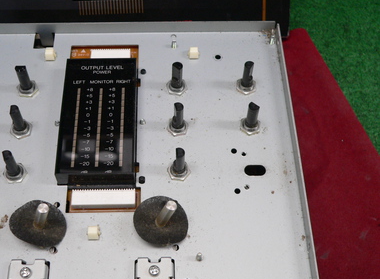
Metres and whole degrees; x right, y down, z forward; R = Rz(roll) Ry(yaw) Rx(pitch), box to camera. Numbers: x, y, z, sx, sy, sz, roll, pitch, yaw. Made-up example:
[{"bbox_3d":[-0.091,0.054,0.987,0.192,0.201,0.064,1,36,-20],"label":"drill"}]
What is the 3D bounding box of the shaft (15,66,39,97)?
[{"bbox_3d":[-0.096,-0.035,0.313,0.012,0.021,0.012,-1,59,-2],"label":"shaft"}]

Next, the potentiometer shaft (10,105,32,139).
[{"bbox_3d":[-0.096,-0.011,0.299,0.012,0.021,0.012,-1,59,-2],"label":"potentiometer shaft"}]

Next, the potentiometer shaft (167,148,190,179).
[{"bbox_3d":[-0.006,0.012,0.287,0.012,0.021,0.012,-1,59,-2],"label":"potentiometer shaft"}]

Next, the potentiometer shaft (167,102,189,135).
[{"bbox_3d":[-0.006,-0.012,0.302,0.012,0.021,0.012,-1,59,-2],"label":"potentiometer shaft"}]

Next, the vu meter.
[{"bbox_3d":[-0.051,-0.011,0.305,0.042,0.013,0.077,-1,59,-2],"label":"vu meter"}]

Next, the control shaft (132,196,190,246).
[{"bbox_3d":[-0.015,0.037,0.271,0.029,0.023,0.028,-1,59,-2],"label":"control shaft"}]

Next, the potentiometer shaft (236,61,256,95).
[{"bbox_3d":[0.035,-0.037,0.318,0.012,0.021,0.012,-1,59,-2],"label":"potentiometer shaft"}]

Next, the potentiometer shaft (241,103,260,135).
[{"bbox_3d":[0.036,-0.013,0.304,0.012,0.021,0.012,-1,59,-2],"label":"potentiometer shaft"}]

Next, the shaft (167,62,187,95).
[{"bbox_3d":[-0.007,-0.036,0.317,0.012,0.021,0.012,-1,59,-2],"label":"shaft"}]

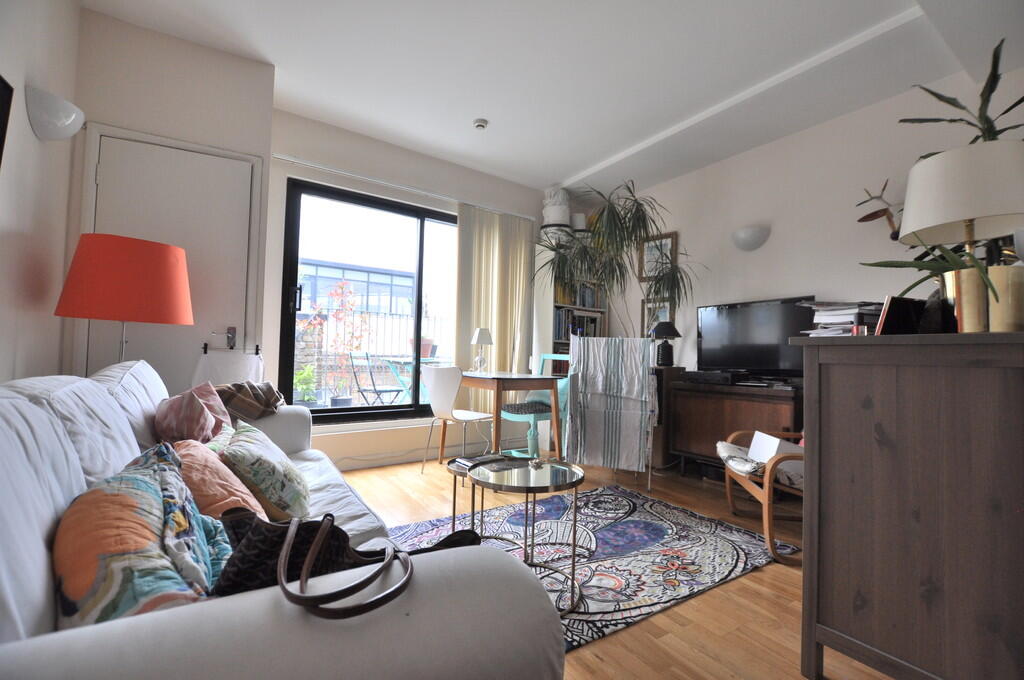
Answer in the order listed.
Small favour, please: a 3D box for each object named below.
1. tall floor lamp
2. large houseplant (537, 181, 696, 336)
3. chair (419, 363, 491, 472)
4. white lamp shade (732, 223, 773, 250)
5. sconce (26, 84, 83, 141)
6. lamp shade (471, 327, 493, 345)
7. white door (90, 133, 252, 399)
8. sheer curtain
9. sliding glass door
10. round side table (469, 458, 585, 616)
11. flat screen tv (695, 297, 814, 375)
[{"bbox_3d":[-1.657,0.252,1.835,0.450,1.360,0.450,3,-2,-34],"label":"tall floor lamp"},{"bbox_3d":[0.834,-0.137,3.576,1.000,2.340,1.050,3,-2,-34],"label":"large houseplant"},{"bbox_3d":[-0.360,0.604,3.222,0.460,0.800,0.510,0,-2,38],"label":"chair"},{"bbox_3d":[1.754,-0.756,3.171,0.130,0.165,0.275,3,-2,-34],"label":"white lamp shade"},{"bbox_3d":[-1.769,-0.877,1.677,0.130,0.170,0.275,3,-2,-34],"label":"sconce"},{"bbox_3d":[-0.248,-0.031,3.474,0.145,0.140,0.145,3,-2,-34],"label":"lamp shade"},{"bbox_3d":[-1.780,-0.035,2.238,0.640,1.950,0.050,2,-2,-27],"label":"white door"},{"bbox_3d":[-0.138,-0.253,3.863,0.850,1.840,0.110,3,-2,-34],"label":"sheer curtain"},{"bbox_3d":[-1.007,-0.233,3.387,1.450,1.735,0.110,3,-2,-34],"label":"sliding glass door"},{"bbox_3d":[0.052,0.742,1.677,0.475,0.455,0.475,1,-2,0],"label":"round side table"},{"bbox_3d":[1.667,0.007,2.990,0.090,0.540,0.800,3,-2,-34],"label":"flat screen tv"}]

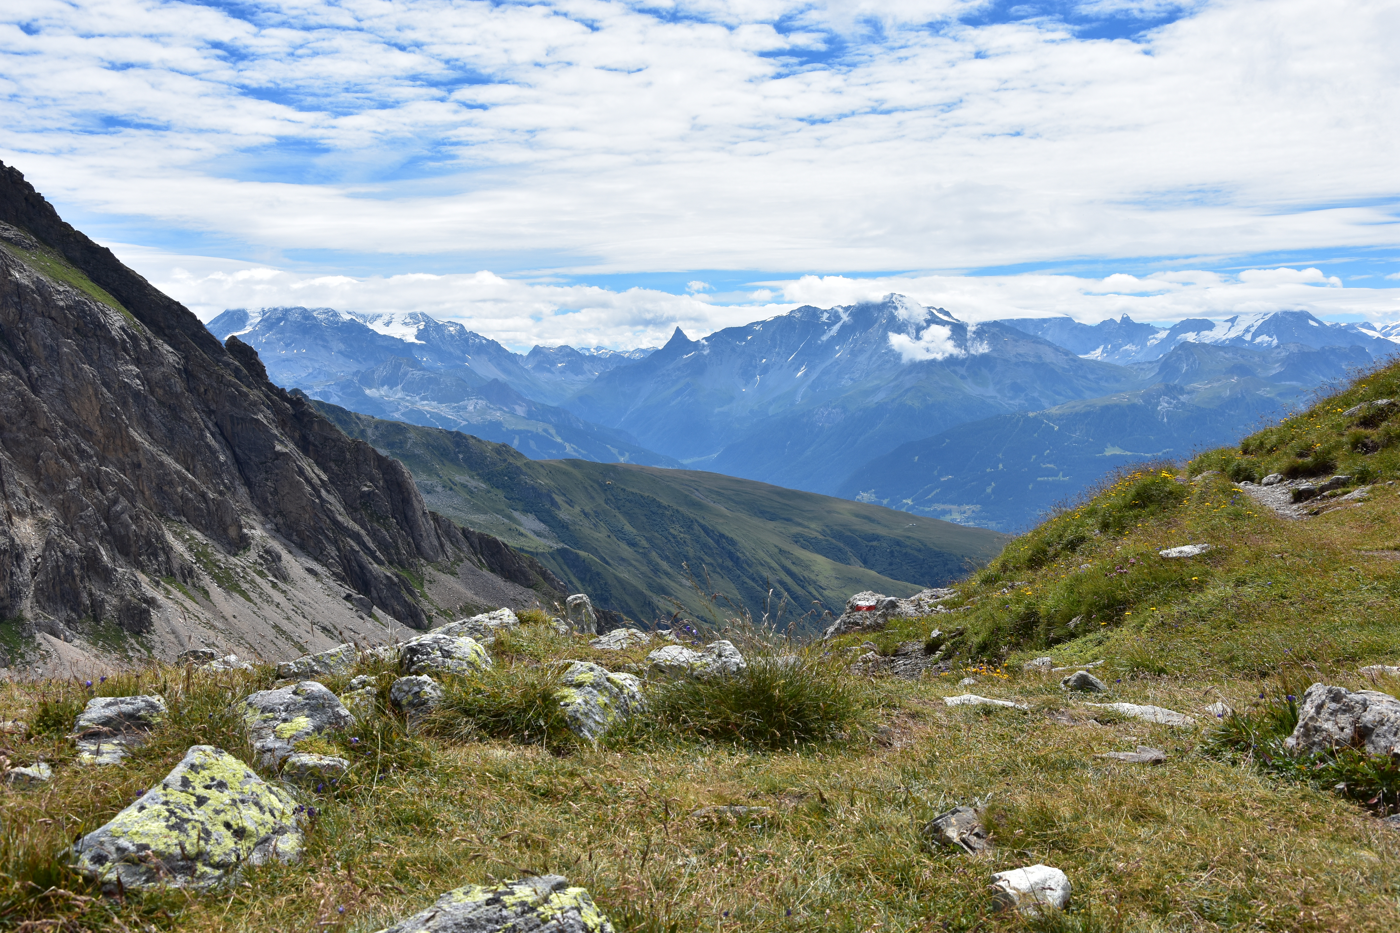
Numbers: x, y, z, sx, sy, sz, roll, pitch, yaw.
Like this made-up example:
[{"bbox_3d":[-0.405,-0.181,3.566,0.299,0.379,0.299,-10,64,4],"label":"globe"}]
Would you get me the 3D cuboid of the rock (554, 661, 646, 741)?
[{"bbox_3d":[-0.423,0.975,6.914,0.381,0.303,0.360,0,3,-4],"label":"rock"}]

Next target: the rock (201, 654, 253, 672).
[{"bbox_3d":[-2.417,1.007,8.359,0.280,0.100,0.210,-1,3,-16],"label":"rock"}]

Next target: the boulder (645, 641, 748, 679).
[{"bbox_3d":[-0.021,0.960,8.015,0.478,0.214,0.340,0,3,0],"label":"boulder"}]

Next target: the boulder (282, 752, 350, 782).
[{"bbox_3d":[-1.452,1.122,6.160,0.262,0.091,0.200,-1,3,-13],"label":"boulder"}]

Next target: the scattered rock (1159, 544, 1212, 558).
[{"bbox_3d":[3.181,0.549,10.701,0.359,0.080,0.220,1,3,17],"label":"scattered rock"}]

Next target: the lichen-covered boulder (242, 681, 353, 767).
[{"bbox_3d":[-1.590,0.999,6.459,0.440,0.305,0.360,-1,3,-14],"label":"lichen-covered boulder"}]

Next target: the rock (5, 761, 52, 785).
[{"bbox_3d":[-2.854,1.308,6.950,0.200,0.088,0.170,-1,2,-22],"label":"rock"}]

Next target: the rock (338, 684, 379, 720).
[{"bbox_3d":[-1.510,1.039,7.229,0.179,0.142,0.160,-1,3,-12],"label":"rock"}]

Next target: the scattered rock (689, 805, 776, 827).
[{"bbox_3d":[0.109,1.174,5.539,0.276,0.055,0.170,0,3,1],"label":"scattered rock"}]

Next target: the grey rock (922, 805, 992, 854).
[{"bbox_3d":[0.937,1.321,5.950,0.259,0.159,0.220,0,2,9],"label":"grey rock"}]

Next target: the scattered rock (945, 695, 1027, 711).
[{"bbox_3d":[1.512,1.249,8.650,0.446,0.065,0.280,0,2,10],"label":"scattered rock"}]

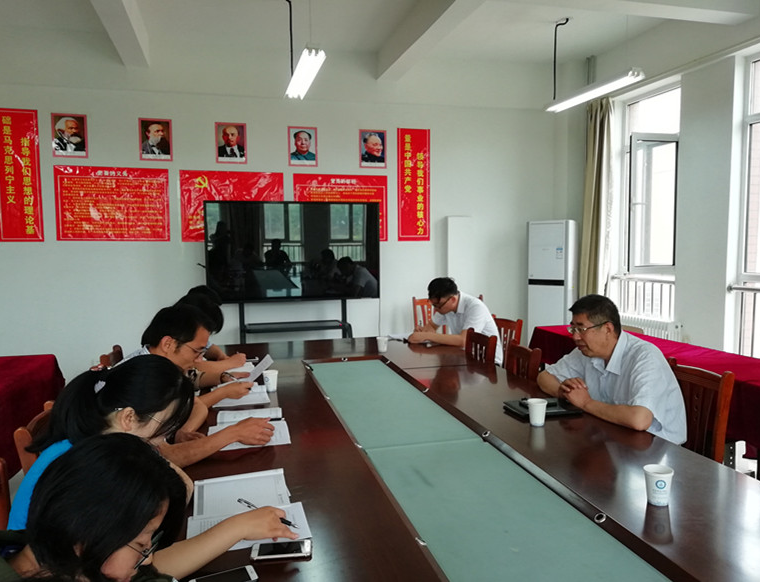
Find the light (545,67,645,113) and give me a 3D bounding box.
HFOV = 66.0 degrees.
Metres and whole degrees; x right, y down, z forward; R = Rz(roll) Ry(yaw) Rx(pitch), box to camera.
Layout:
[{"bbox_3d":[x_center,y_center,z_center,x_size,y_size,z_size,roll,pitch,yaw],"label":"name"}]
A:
[{"bbox_3d":[1.790,-1.693,4.992,0.140,0.085,1.220,-1,5,-15],"label":"light"}]

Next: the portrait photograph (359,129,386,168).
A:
[{"bbox_3d":[-0.060,-1.447,5.975,0.292,0.383,0.015,-1,5,-15],"label":"portrait photograph"}]

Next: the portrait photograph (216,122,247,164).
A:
[{"bbox_3d":[-1.423,-1.418,5.617,0.292,0.383,0.015,-1,5,-15],"label":"portrait photograph"}]

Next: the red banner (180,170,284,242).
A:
[{"bbox_3d":[-1.461,-0.837,5.834,0.999,0.693,0.015,-1,5,-15],"label":"red banner"}]

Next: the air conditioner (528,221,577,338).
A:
[{"bbox_3d":[1.866,0.121,6.345,0.490,1.720,0.290,3,6,30],"label":"air conditioner"}]

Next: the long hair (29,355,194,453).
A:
[{"bbox_3d":[-0.654,0.272,1.440,0.350,0.230,0.200,-1,5,-15],"label":"long hair"}]

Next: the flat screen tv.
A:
[{"bbox_3d":[-0.800,-0.370,5.559,1.645,0.935,0.070,-1,5,-15],"label":"flat screen tv"}]

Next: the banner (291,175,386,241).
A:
[{"bbox_3d":[-0.398,-0.864,6.109,0.999,0.686,0.015,-1,5,-15],"label":"banner"}]

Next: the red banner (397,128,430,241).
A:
[{"bbox_3d":[0.370,-1.137,6.287,0.364,1.193,0.015,-1,5,-15],"label":"red banner"}]

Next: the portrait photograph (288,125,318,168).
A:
[{"bbox_3d":[-0.754,-1.428,5.793,0.292,0.383,0.015,-1,5,-15],"label":"portrait photograph"}]

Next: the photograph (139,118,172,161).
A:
[{"bbox_3d":[-2.083,-1.407,5.443,0.292,0.383,0.015,-1,5,-15],"label":"photograph"}]

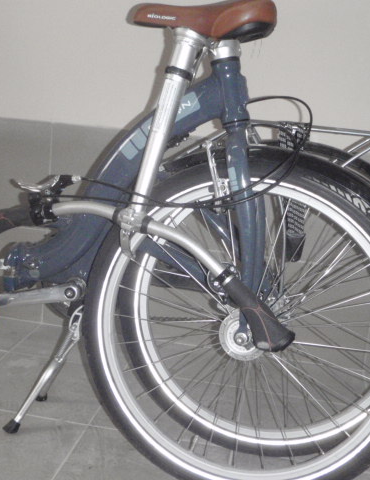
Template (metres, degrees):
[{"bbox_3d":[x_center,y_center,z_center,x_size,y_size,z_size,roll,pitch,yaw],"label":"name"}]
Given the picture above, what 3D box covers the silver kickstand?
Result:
[{"bbox_3d":[-0.274,0.250,1.357,0.138,0.262,0.165,7,13,6],"label":"silver kickstand"}]

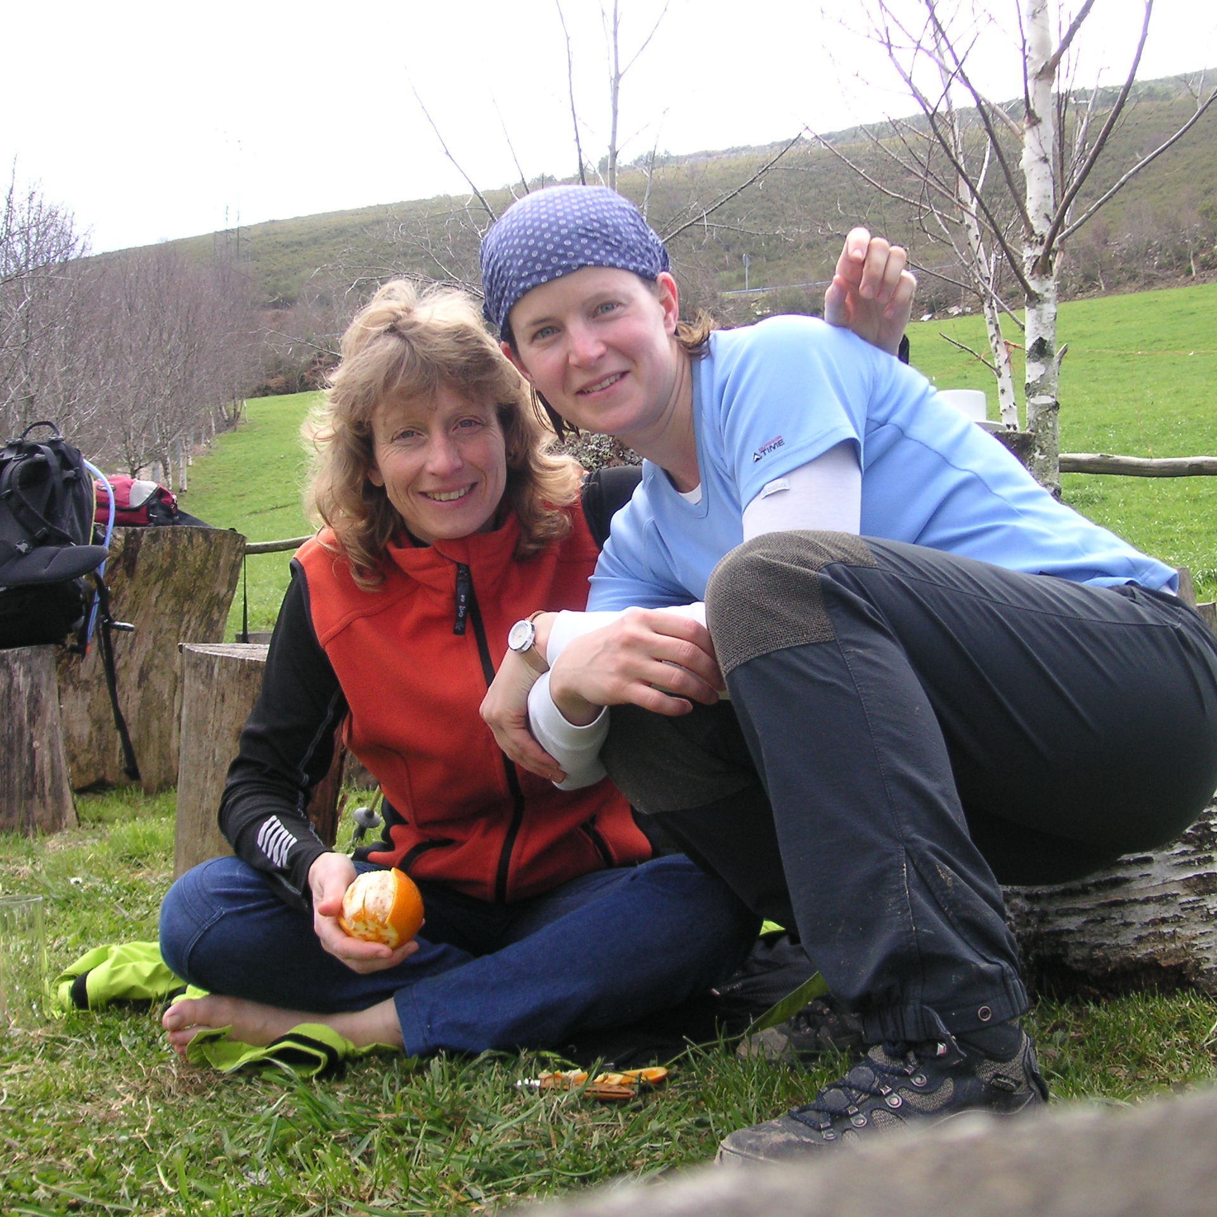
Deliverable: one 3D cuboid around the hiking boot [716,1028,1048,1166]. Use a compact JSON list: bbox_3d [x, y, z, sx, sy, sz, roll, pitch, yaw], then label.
[{"bbox_3d":[0.232,0.385,1.440,0.290,0.125,0.110,1,-2,-21],"label":"hiking boot"}]

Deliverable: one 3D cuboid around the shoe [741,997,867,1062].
[{"bbox_3d":[0.260,0.402,1.770,0.295,0.125,0.110,1,-2,-29],"label":"shoe"}]

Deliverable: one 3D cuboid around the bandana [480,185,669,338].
[{"bbox_3d":[-0.037,-0.343,1.700,0.170,0.140,0.200,-22,7,6],"label":"bandana"}]

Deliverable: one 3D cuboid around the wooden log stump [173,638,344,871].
[{"bbox_3d":[-0.628,0.284,3.120,0.300,0.420,0.300,0,-2,0],"label":"wooden log stump"}]

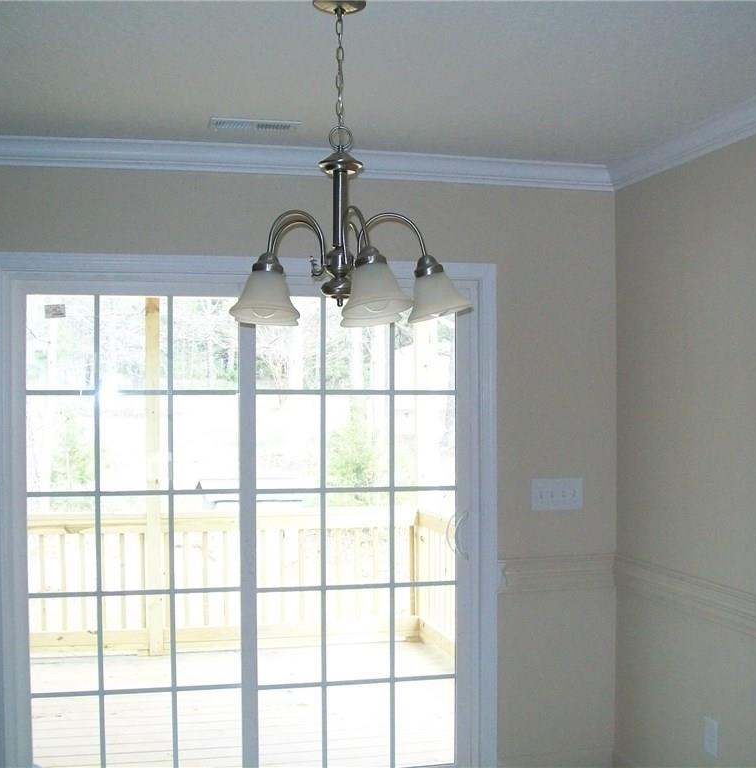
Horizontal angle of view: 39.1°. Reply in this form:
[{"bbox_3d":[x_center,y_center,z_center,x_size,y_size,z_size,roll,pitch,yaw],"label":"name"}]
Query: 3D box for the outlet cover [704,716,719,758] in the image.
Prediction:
[{"bbox_3d":[1.091,1.154,3.484,0.007,0.119,0.076,0,-1,-14],"label":"outlet cover"}]

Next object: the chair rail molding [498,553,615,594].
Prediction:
[{"bbox_3d":[0.688,0.735,4.129,0.480,0.136,0.028,0,-1,-14],"label":"chair rail molding"}]

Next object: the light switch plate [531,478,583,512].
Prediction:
[{"bbox_3d":[0.697,0.432,4.144,0.212,0.121,0.009,0,-1,-14],"label":"light switch plate"}]

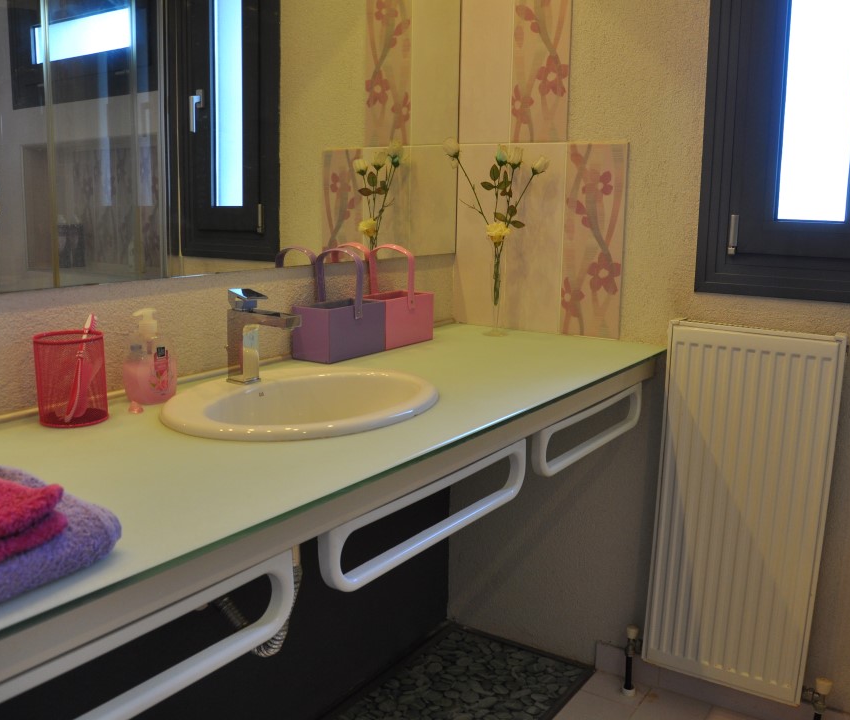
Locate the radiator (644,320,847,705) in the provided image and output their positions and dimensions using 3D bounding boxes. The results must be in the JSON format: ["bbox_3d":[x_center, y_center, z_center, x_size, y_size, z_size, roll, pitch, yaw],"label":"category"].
[{"bbox_3d":[0.749,0.353,1.934,0.378,0.880,0.100,8,14,35],"label":"radiator"}]

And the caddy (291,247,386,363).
[{"bbox_3d":[-0.194,-0.134,1.882,0.098,0.248,0.199,8,14,35],"label":"caddy"}]

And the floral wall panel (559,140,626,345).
[{"bbox_3d":[0.445,-0.309,2.126,0.166,0.505,0.012,8,14,35],"label":"floral wall panel"}]

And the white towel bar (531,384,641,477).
[{"bbox_3d":[0.356,0.140,1.722,0.024,0.105,0.515,8,14,35],"label":"white towel bar"}]

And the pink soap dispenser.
[{"bbox_3d":[-0.487,-0.011,1.456,0.070,0.166,0.095,8,14,35],"label":"pink soap dispenser"}]

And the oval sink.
[{"bbox_3d":[-0.209,0.140,1.481,0.425,0.170,0.560,8,14,35],"label":"oval sink"}]

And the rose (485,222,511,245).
[{"bbox_3d":[0.190,-0.334,2.131,0.066,0.056,0.066,1,11,0],"label":"rose"}]

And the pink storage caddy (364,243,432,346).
[{"bbox_3d":[-0.076,-0.165,2.040,0.098,0.248,0.197,8,14,35],"label":"pink storage caddy"}]

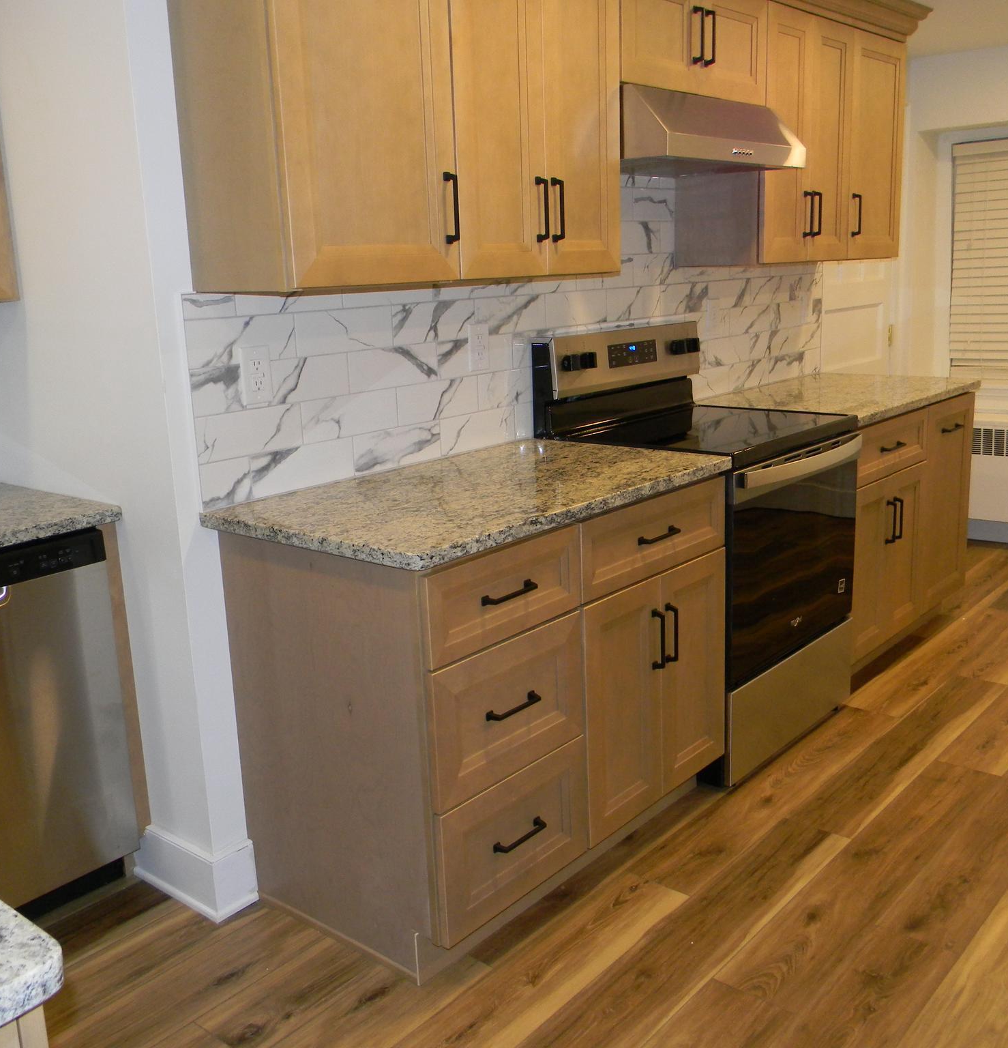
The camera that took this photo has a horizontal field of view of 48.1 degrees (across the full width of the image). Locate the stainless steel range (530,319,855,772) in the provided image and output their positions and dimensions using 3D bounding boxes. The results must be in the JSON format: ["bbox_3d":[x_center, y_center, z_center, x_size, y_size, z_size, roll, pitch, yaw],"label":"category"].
[{"bbox_3d":[0.606,0.027,3.365,0.677,1.197,0.762,9,17,39],"label":"stainless steel range"}]

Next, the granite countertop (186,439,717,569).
[{"bbox_3d":[-0.033,-0.077,2.617,0.642,0.032,1.118,9,17,39],"label":"granite countertop"}]

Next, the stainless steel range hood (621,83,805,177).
[{"bbox_3d":[0.470,-1.090,3.179,0.458,0.178,0.759,9,17,39],"label":"stainless steel range hood"}]

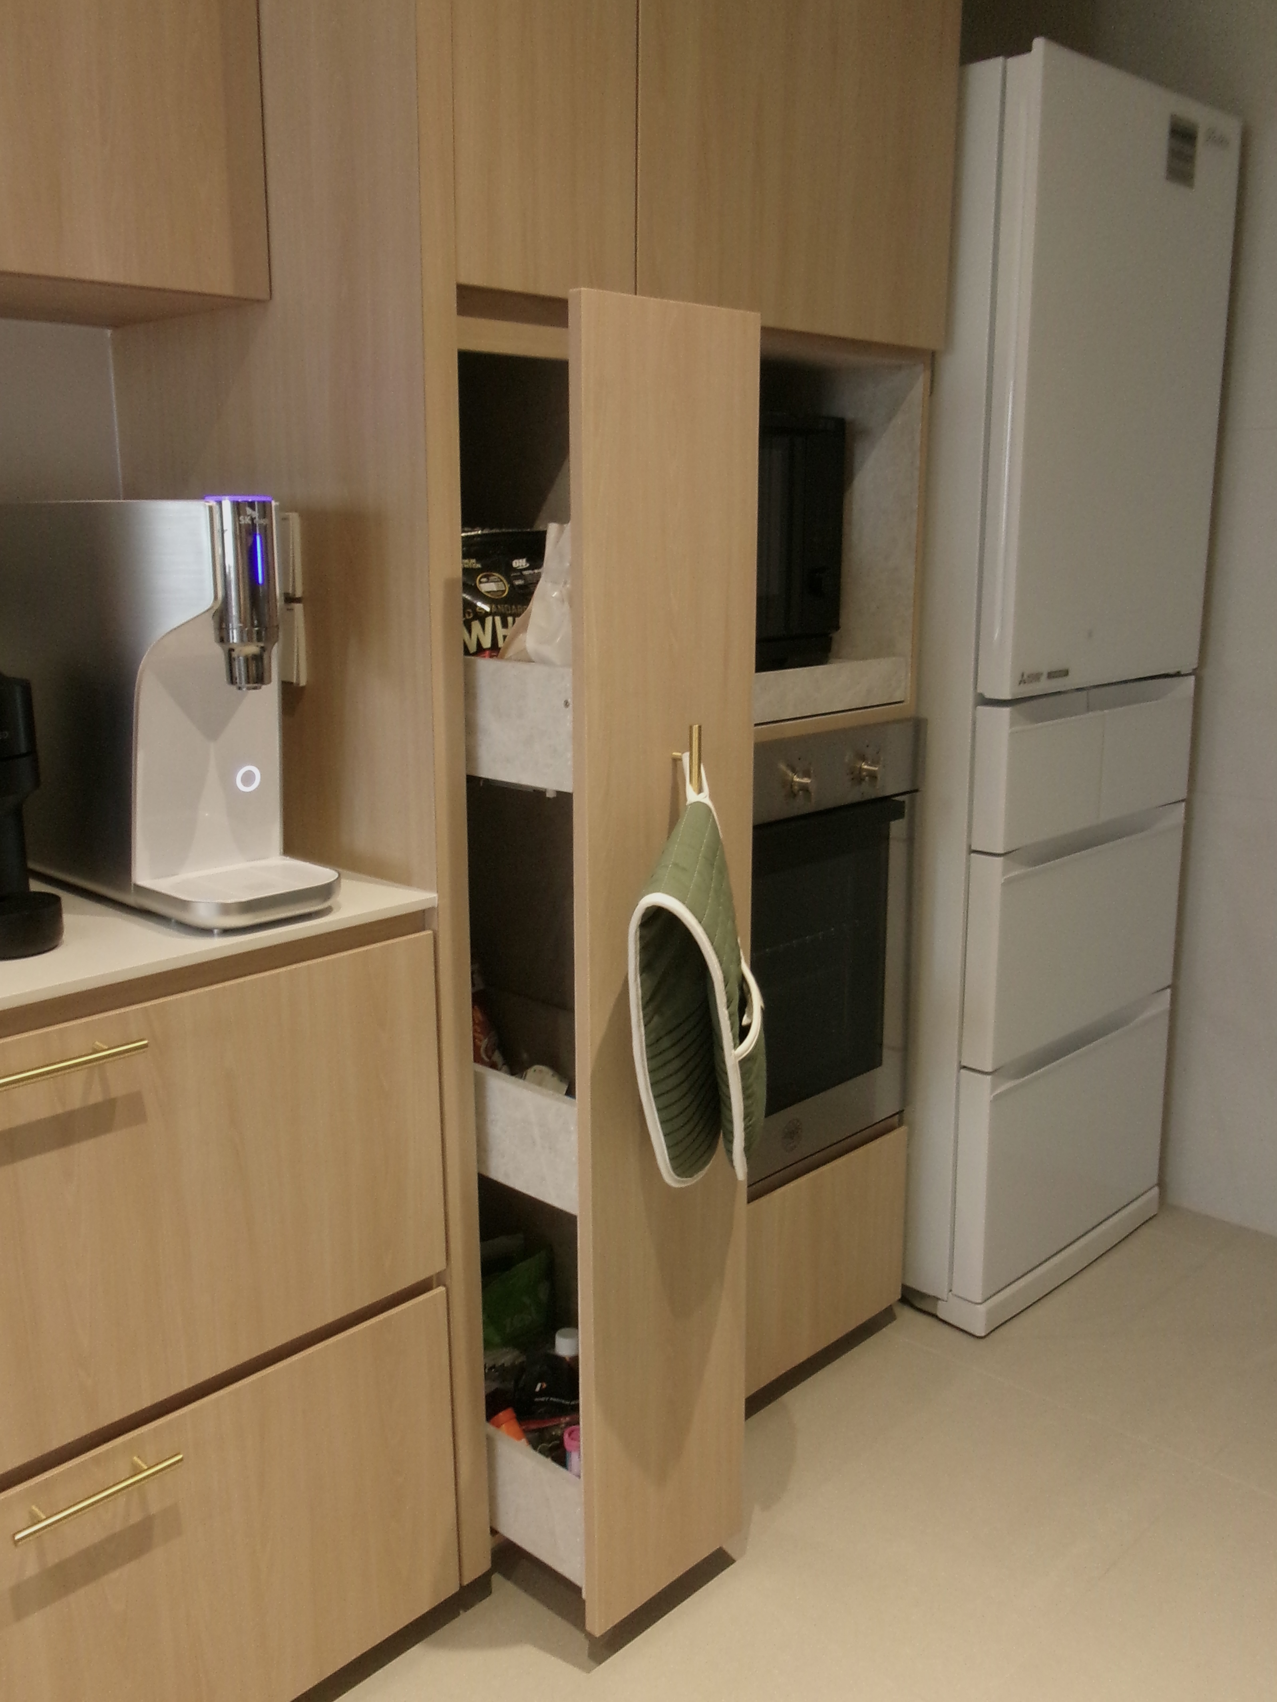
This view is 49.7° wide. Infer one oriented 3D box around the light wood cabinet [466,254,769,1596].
[{"bbox_3d":[-0.155,0.127,1.653,0.546,1.418,0.245,12,18,43],"label":"light wood cabinet"}]

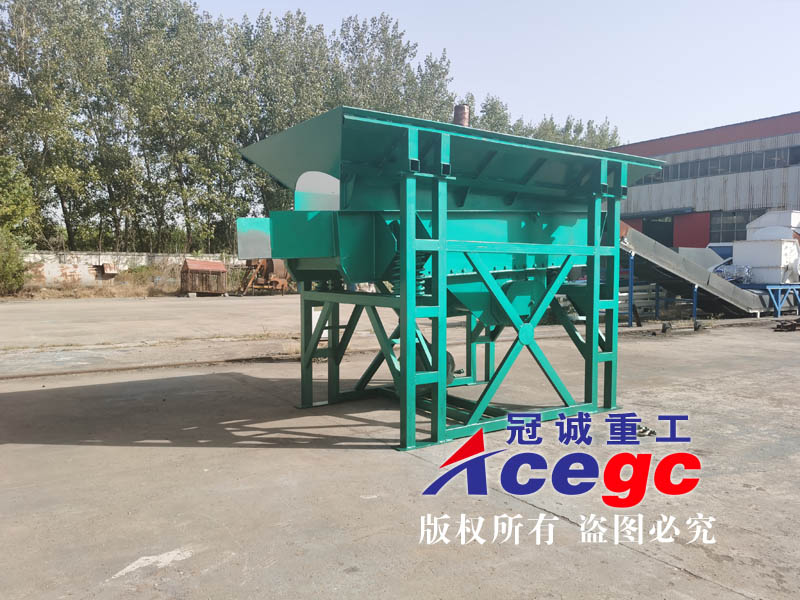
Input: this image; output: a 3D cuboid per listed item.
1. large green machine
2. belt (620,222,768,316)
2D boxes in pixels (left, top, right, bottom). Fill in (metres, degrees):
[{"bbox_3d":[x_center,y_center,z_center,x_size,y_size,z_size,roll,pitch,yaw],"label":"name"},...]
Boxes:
[{"bbox_3d":[0.587,-0.194,7.209,4.752,2.915,2.320,-2,3,-35],"label":"large green machine"},{"bbox_3d":[9.273,-0.774,20.657,8.900,0.780,1.250,17,-8,-34],"label":"belt"}]

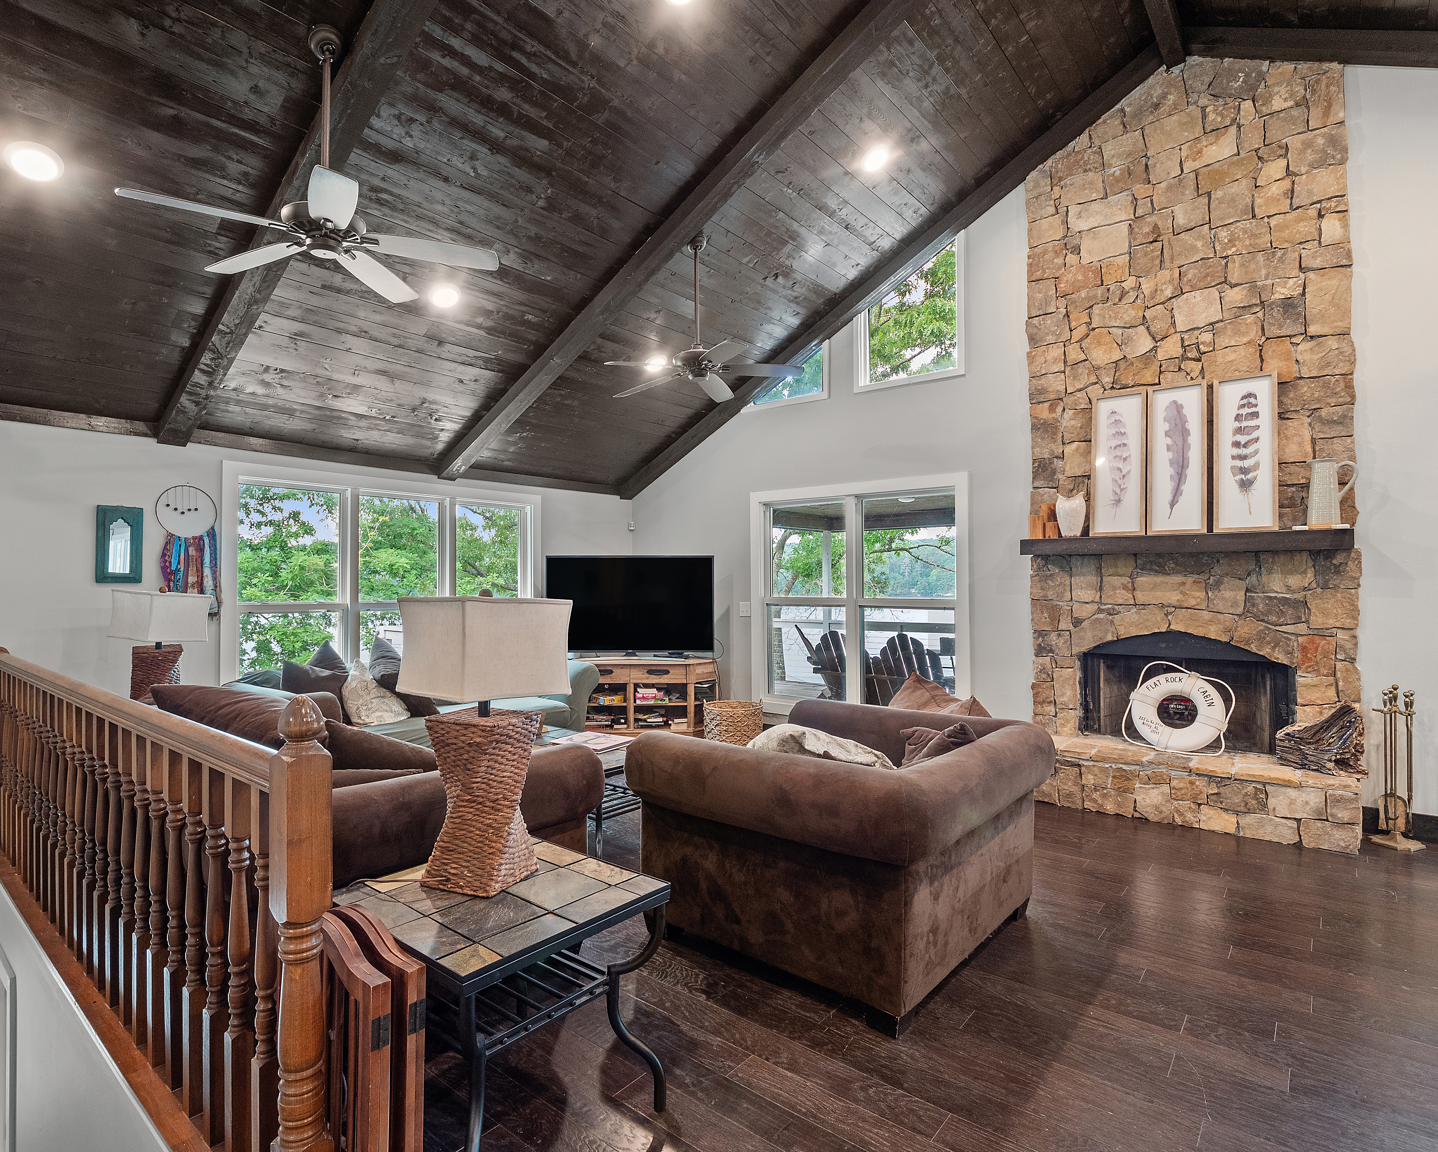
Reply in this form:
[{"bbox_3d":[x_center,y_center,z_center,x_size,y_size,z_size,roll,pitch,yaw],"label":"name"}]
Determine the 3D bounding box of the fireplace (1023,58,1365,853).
[{"bbox_3d":[2.698,-0.843,4.239,1.670,4.500,0.450,0,0,38],"label":"fireplace"}]

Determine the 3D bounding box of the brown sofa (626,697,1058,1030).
[{"bbox_3d":[0.528,1.006,2.862,1.210,0.810,1.340,0,0,40],"label":"brown sofa"}]

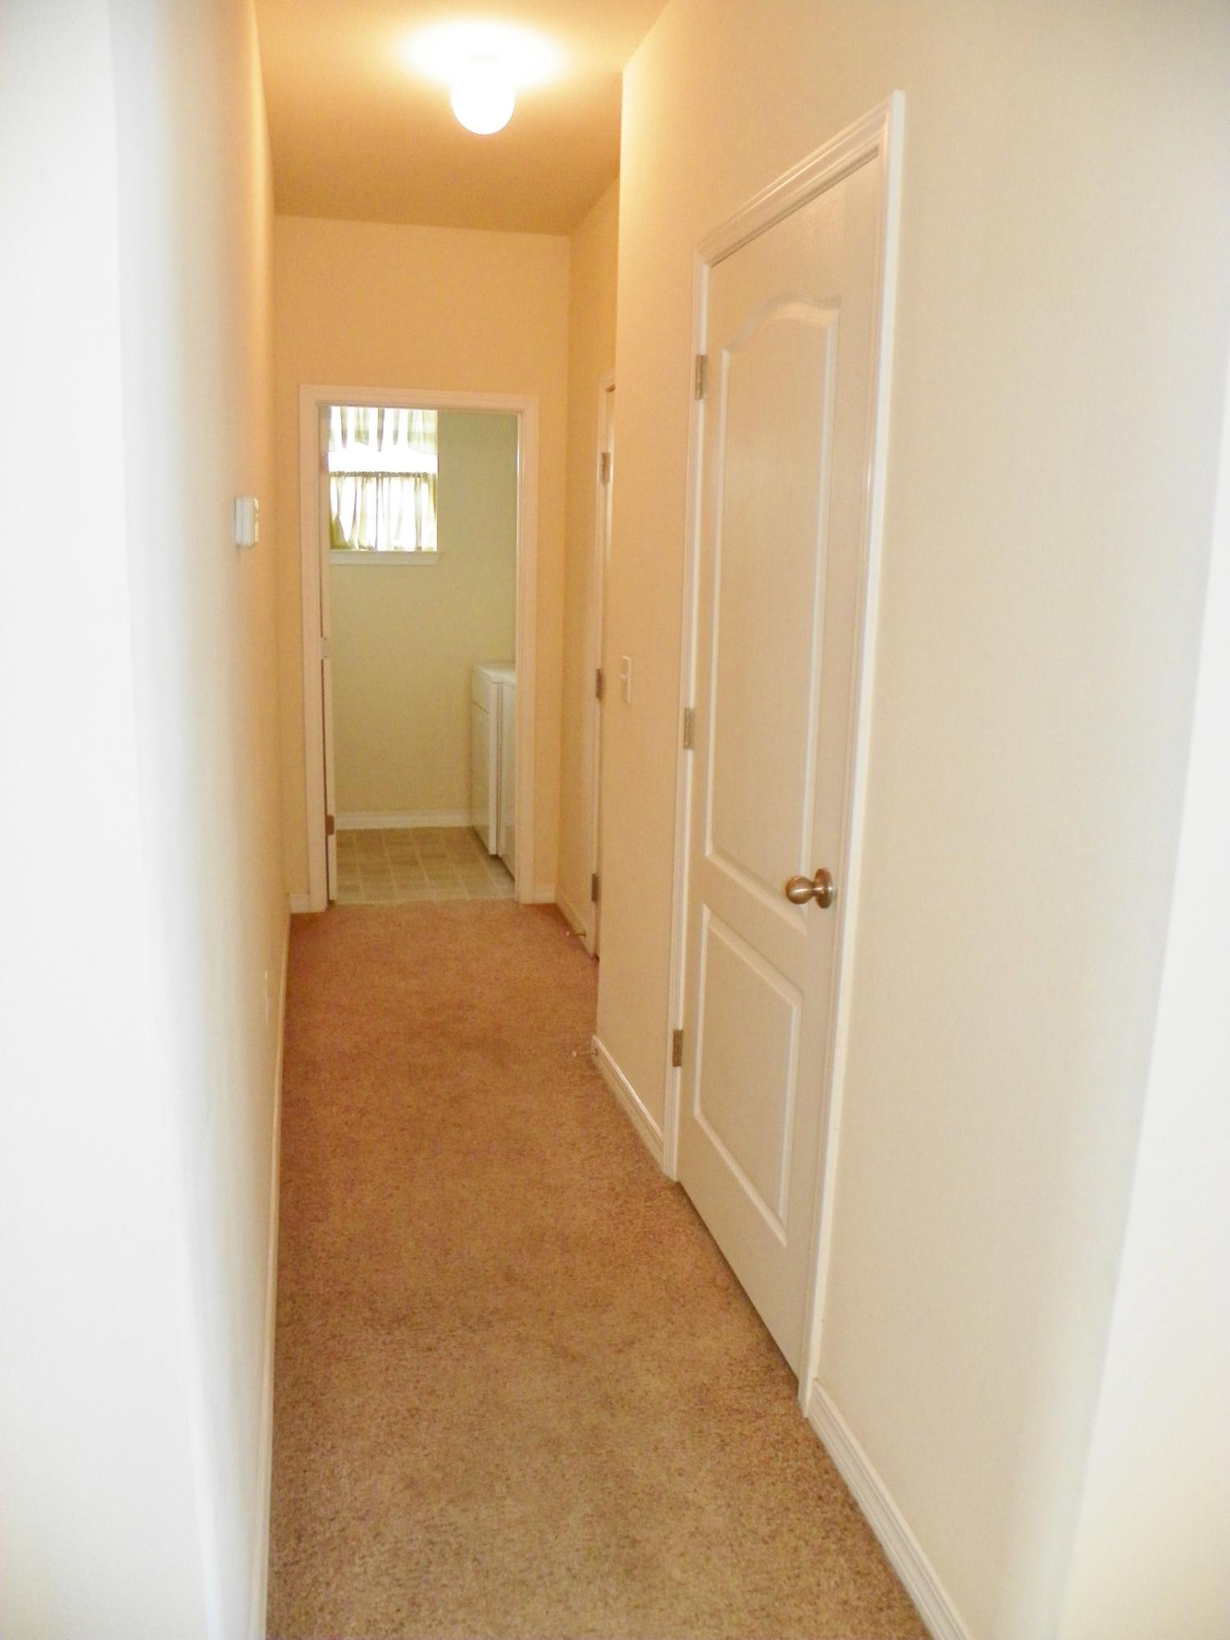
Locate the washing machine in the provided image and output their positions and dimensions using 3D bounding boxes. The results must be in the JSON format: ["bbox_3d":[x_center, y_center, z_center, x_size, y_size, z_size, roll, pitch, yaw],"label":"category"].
[{"bbox_3d":[-0.371,-0.360,6.549,0.690,0.980,0.680,-1,12,-14],"label":"washing machine"}]

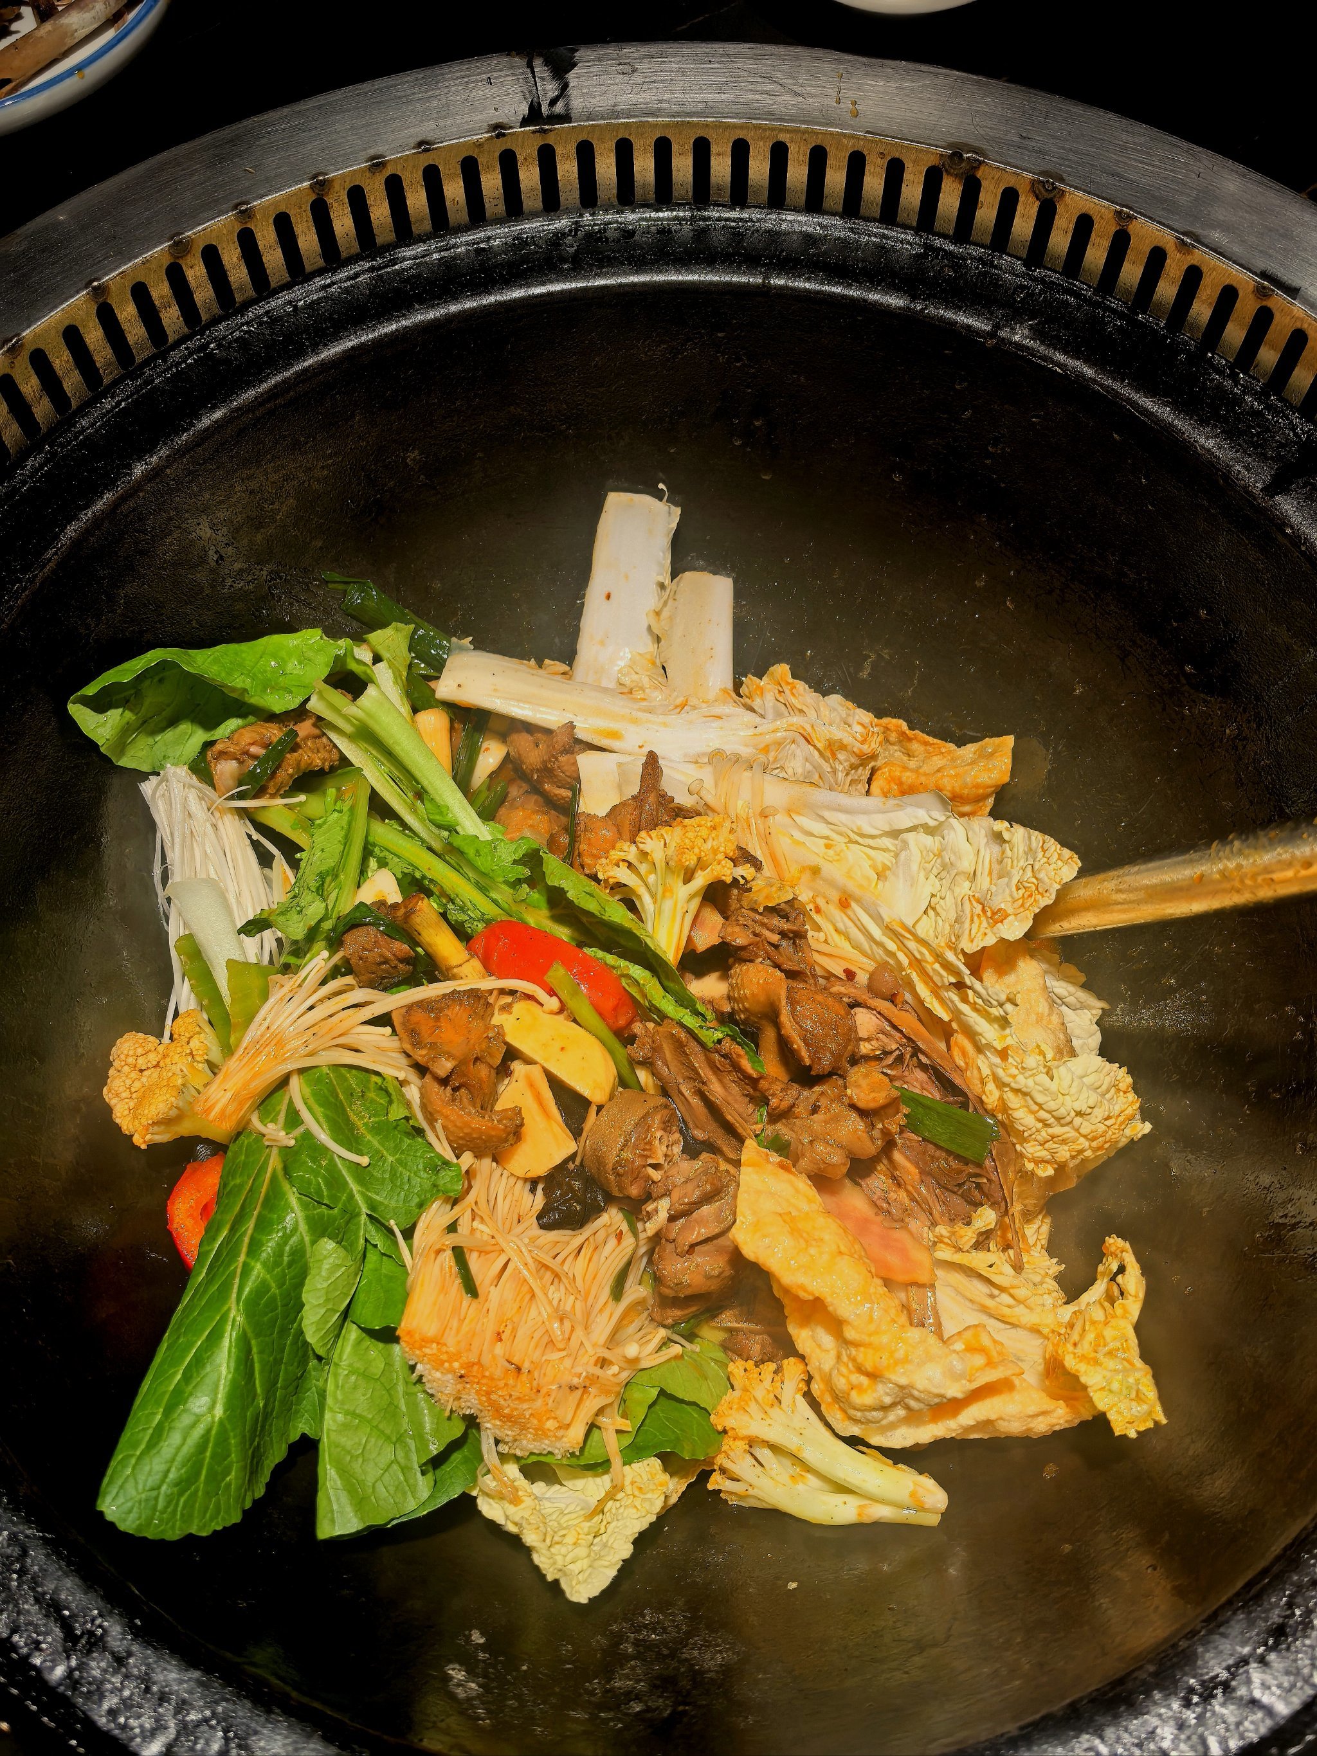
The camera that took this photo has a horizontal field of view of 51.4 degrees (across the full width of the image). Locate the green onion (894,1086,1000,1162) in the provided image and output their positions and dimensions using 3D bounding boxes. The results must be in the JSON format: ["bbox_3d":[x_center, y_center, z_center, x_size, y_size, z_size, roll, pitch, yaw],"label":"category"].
[{"bbox_3d":[0.106,0.090,0.503,0.040,0.009,0.017,21,68,10],"label":"green onion"}]

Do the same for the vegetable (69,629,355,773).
[{"bbox_3d":[-0.167,-0.065,0.510,0.098,0.028,0.043,-11,66,-5],"label":"vegetable"}]

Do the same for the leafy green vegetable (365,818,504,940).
[{"bbox_3d":[-0.079,0.001,0.480,0.060,0.016,0.022,37,71,15],"label":"leafy green vegetable"}]

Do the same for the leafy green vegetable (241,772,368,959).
[{"bbox_3d":[-0.136,-0.006,0.549,0.034,0.022,0.080,10,66,5],"label":"leafy green vegetable"}]

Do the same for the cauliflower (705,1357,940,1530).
[{"bbox_3d":[0.057,0.195,0.474,0.083,0.035,0.045,20,67,9],"label":"cauliflower"}]

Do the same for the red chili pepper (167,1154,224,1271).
[{"bbox_3d":[-0.147,0.111,0.450,0.028,0.026,0.037,7,66,3],"label":"red chili pepper"}]

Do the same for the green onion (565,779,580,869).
[{"bbox_3d":[-0.035,-0.022,0.565,0.006,0.010,0.040,3,66,2],"label":"green onion"}]

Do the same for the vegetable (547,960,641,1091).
[{"bbox_3d":[-0.024,0.055,0.507,0.010,0.008,0.059,-31,69,-13],"label":"vegetable"}]

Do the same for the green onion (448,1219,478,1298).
[{"bbox_3d":[-0.068,0.132,0.475,0.005,0.004,0.029,-19,67,-8],"label":"green onion"}]

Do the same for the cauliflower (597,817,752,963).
[{"bbox_3d":[0.005,0.004,0.467,0.052,0.034,0.050,4,66,2],"label":"cauliflower"}]

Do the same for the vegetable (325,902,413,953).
[{"bbox_3d":[-0.100,0.017,0.473,0.030,0.014,0.016,5,66,2],"label":"vegetable"}]

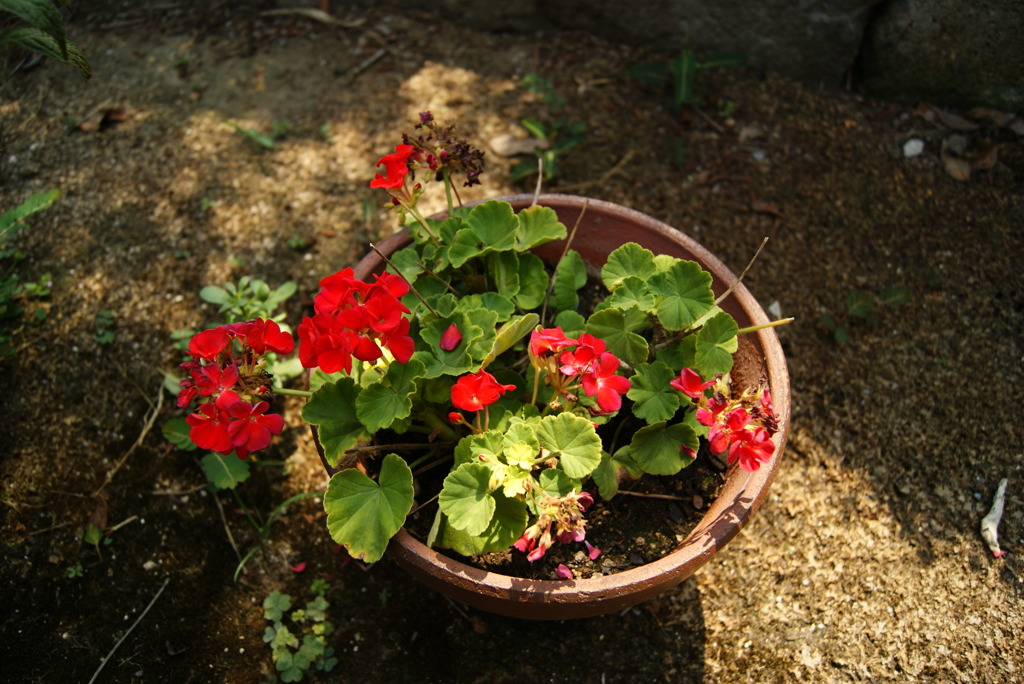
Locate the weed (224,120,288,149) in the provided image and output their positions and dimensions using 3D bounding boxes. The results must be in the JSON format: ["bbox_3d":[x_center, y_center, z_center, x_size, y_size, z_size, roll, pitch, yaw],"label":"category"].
[{"bbox_3d":[-0.325,-0.262,0.975,0.078,0.018,0.030,23,56,14],"label":"weed"}]

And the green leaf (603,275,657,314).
[{"bbox_3d":[0.094,-0.038,0.619,0.042,0.012,0.034,-5,68,-3],"label":"green leaf"}]

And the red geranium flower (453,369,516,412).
[{"bbox_3d":[-0.021,0.035,0.548,0.042,0.027,0.026,4,22,7],"label":"red geranium flower"}]

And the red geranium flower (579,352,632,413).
[{"bbox_3d":[0.067,0.030,0.554,0.035,0.041,0.017,-8,18,-10],"label":"red geranium flower"}]

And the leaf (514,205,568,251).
[{"bbox_3d":[0.026,-0.104,0.700,0.050,0.035,0.036,-9,54,-9],"label":"leaf"}]

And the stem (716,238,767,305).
[{"bbox_3d":[0.179,-0.055,0.601,0.009,0.068,0.006,38,24,10],"label":"stem"}]

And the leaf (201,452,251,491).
[{"bbox_3d":[-0.251,0.114,0.674,0.040,0.011,0.029,-14,64,-8],"label":"leaf"}]

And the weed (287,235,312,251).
[{"bbox_3d":[-0.266,-0.124,0.956,0.030,0.013,0.016,4,53,0],"label":"weed"}]

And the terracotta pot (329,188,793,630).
[{"bbox_3d":[0.028,0.067,0.718,0.402,0.180,0.402,1,53,-2],"label":"terracotta pot"}]

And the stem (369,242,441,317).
[{"bbox_3d":[-0.092,-0.053,0.659,0.005,0.005,0.084,-44,95,-2],"label":"stem"}]

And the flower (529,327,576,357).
[{"bbox_3d":[0.029,0.000,0.554,0.033,0.019,0.021,2,53,0],"label":"flower"}]

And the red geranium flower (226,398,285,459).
[{"bbox_3d":[-0.189,0.064,0.568,0.041,0.041,0.019,-1,15,-6],"label":"red geranium flower"}]

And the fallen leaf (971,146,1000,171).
[{"bbox_3d":[0.681,-0.264,1.105,0.043,0.016,0.035,4,53,0],"label":"fallen leaf"}]

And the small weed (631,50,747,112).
[{"bbox_3d":[0.227,-0.339,0.995,0.145,0.040,0.080,3,53,0],"label":"small weed"}]

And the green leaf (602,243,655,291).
[{"bbox_3d":[0.096,-0.062,0.634,0.042,0.012,0.038,-5,68,-3],"label":"green leaf"}]

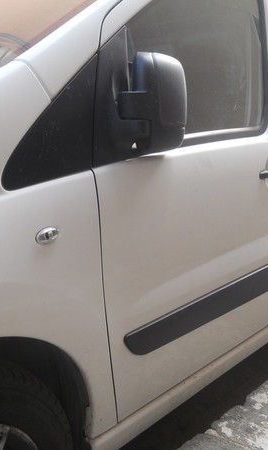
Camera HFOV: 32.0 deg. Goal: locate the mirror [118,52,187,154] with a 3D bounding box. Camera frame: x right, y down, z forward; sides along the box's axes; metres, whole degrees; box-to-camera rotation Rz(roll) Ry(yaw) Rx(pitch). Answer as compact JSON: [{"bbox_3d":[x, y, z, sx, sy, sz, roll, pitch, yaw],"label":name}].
[{"bbox_3d":[0.027,-0.308,1.192,0.210,0.245,0.135,6,10,35],"label":"mirror"}]

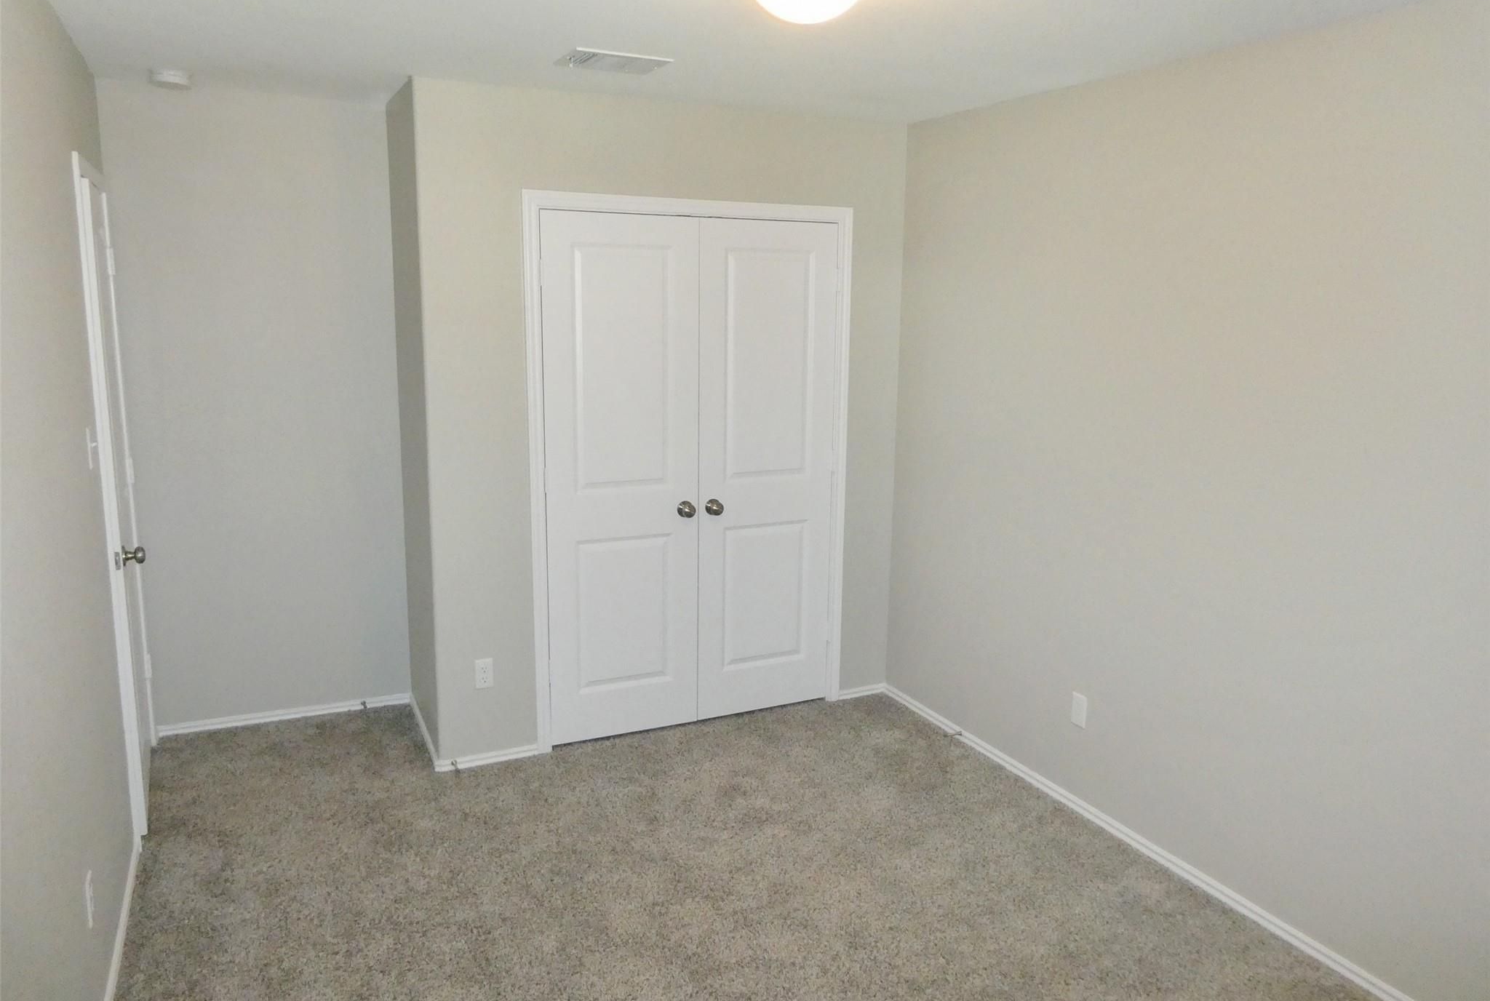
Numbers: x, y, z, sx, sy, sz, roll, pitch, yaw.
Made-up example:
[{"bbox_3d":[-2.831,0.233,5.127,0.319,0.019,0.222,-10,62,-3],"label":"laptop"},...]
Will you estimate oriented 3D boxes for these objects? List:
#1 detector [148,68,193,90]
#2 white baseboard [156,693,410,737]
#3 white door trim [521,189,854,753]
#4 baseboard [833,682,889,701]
[{"bbox_3d":[-1.967,-1.438,3.535,0.132,0.042,0.132,-4,12,-25],"label":"detector"},{"bbox_3d":[-1.875,0.884,4.262,0.960,0.042,0.015,-4,12,-25],"label":"white baseboard"},{"bbox_3d":[-0.182,-0.102,4.088,1.350,2.100,0.030,-4,12,-25],"label":"white door trim"},{"bbox_3d":[0.522,0.858,4.636,0.260,0.042,0.015,-4,12,-25],"label":"baseboard"}]

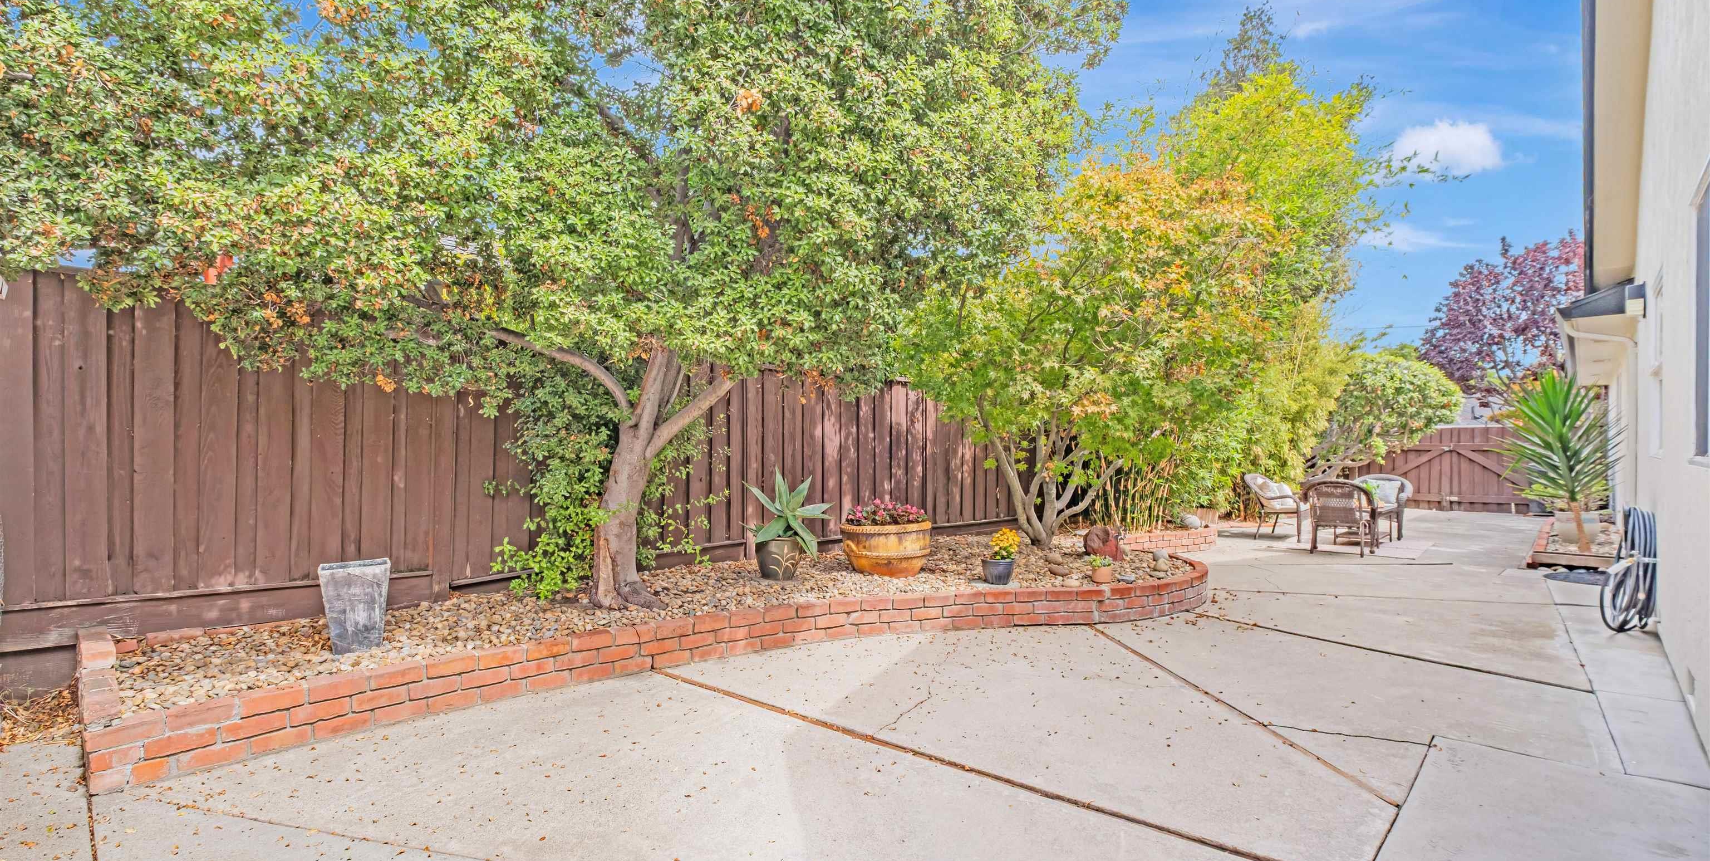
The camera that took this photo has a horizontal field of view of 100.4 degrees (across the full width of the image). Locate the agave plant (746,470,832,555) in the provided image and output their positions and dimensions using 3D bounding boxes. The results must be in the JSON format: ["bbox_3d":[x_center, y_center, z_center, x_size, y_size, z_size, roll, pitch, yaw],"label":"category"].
[{"bbox_3d":[-0.510,0.630,5.420,0.660,0.650,0.620,0,0,0],"label":"agave plant"}]

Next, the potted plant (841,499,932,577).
[{"bbox_3d":[0.245,0.820,5.520,0.700,0.580,0.660,0,-2,-2],"label":"potted plant"}]

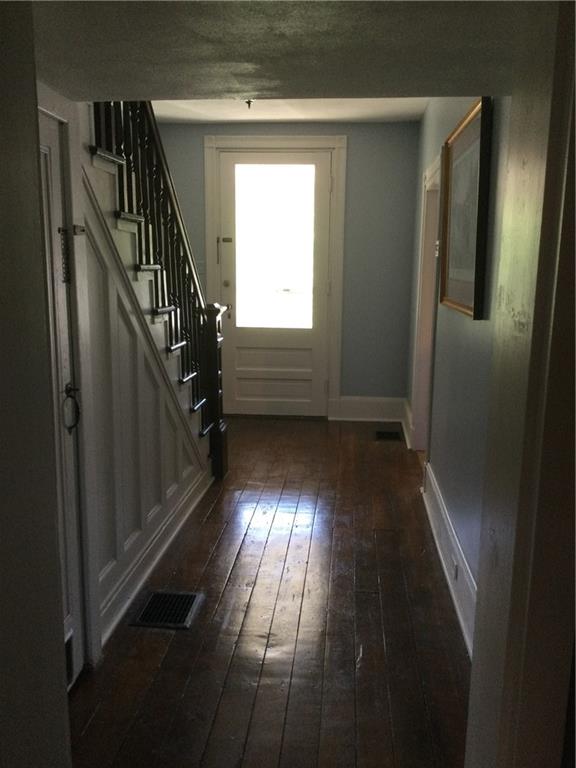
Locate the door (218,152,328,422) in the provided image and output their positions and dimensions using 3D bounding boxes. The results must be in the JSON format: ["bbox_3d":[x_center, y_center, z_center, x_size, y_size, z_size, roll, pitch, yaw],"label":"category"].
[{"bbox_3d":[-0.112,-0.861,6.154,0.974,2.312,0.050,2,10,5],"label":"door"}]

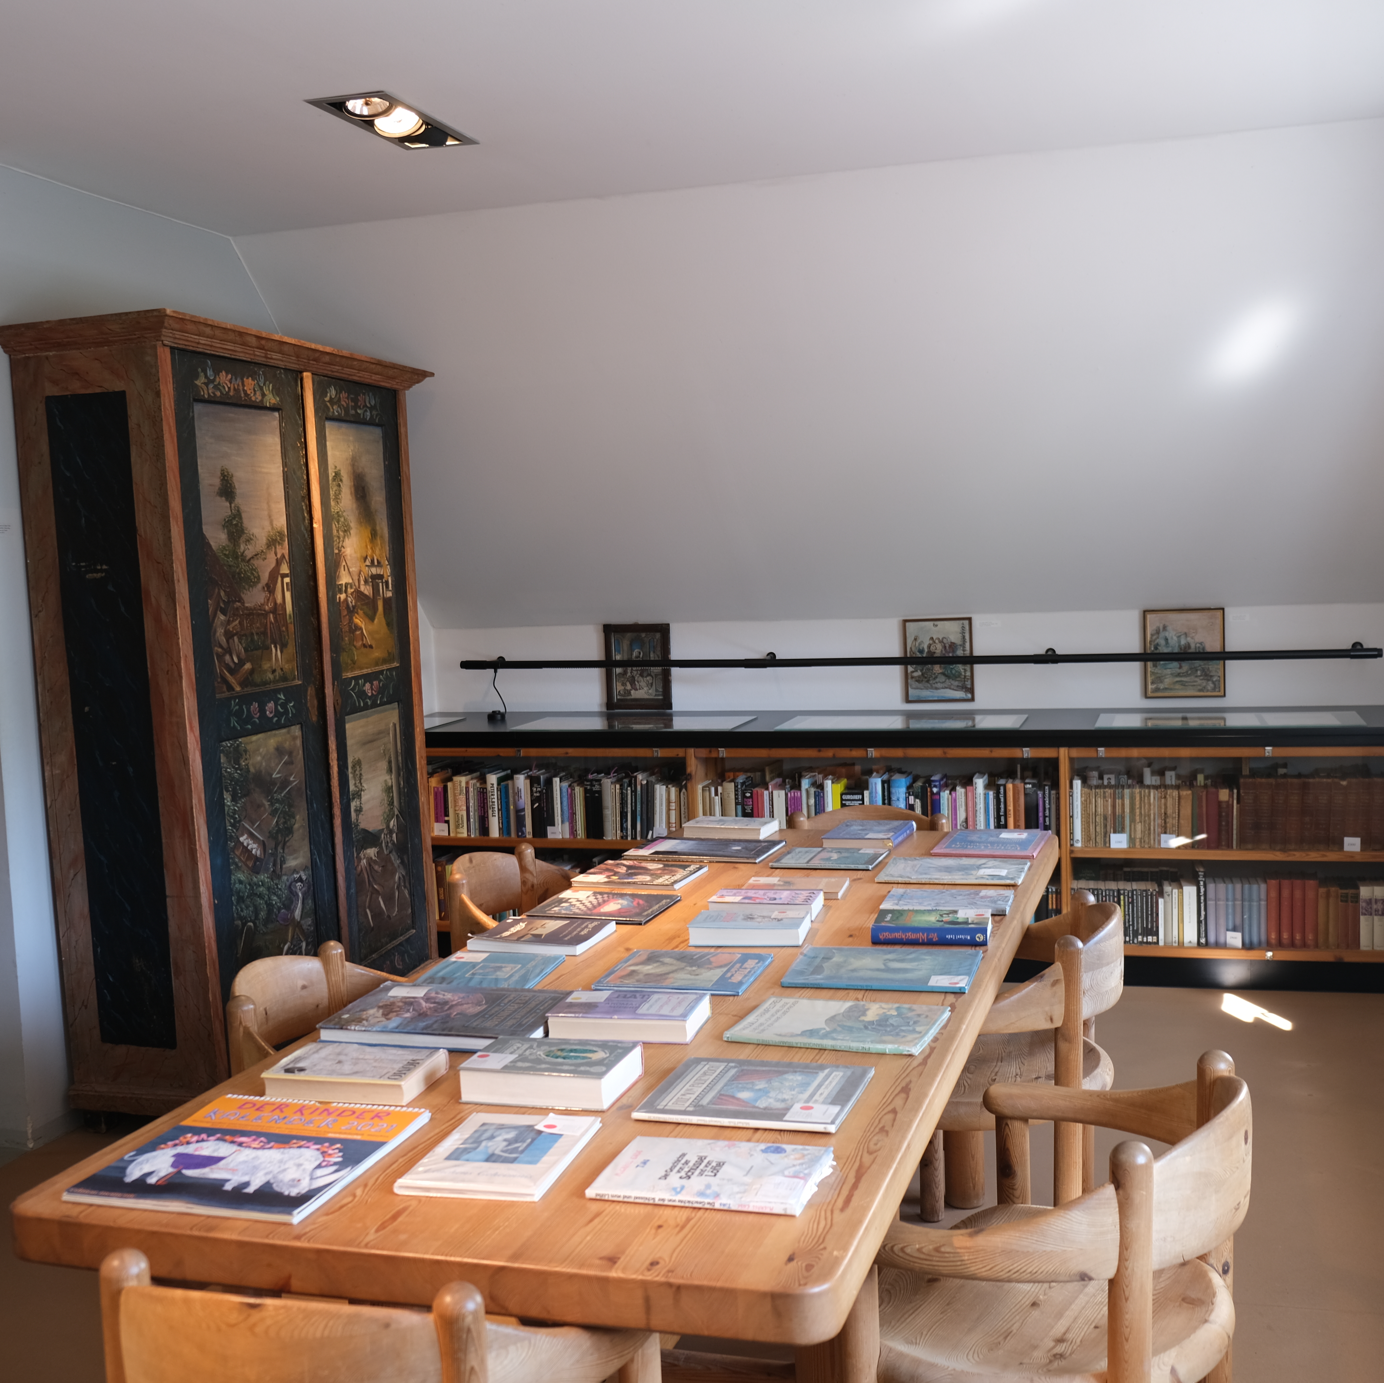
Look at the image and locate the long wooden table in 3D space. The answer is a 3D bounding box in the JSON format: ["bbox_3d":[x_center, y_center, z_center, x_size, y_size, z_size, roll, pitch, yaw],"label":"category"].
[{"bbox_3d":[0.079,0.849,2.933,0.993,0.733,2.645,-1,5,18],"label":"long wooden table"}]

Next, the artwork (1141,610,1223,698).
[{"bbox_3d":[1.835,-0.139,5.800,0.286,0.331,0.020,-1,5,17],"label":"artwork"}]

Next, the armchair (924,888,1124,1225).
[{"bbox_3d":[0.614,0.802,3.171,0.500,0.750,0.550,-1,5,18],"label":"armchair"}]

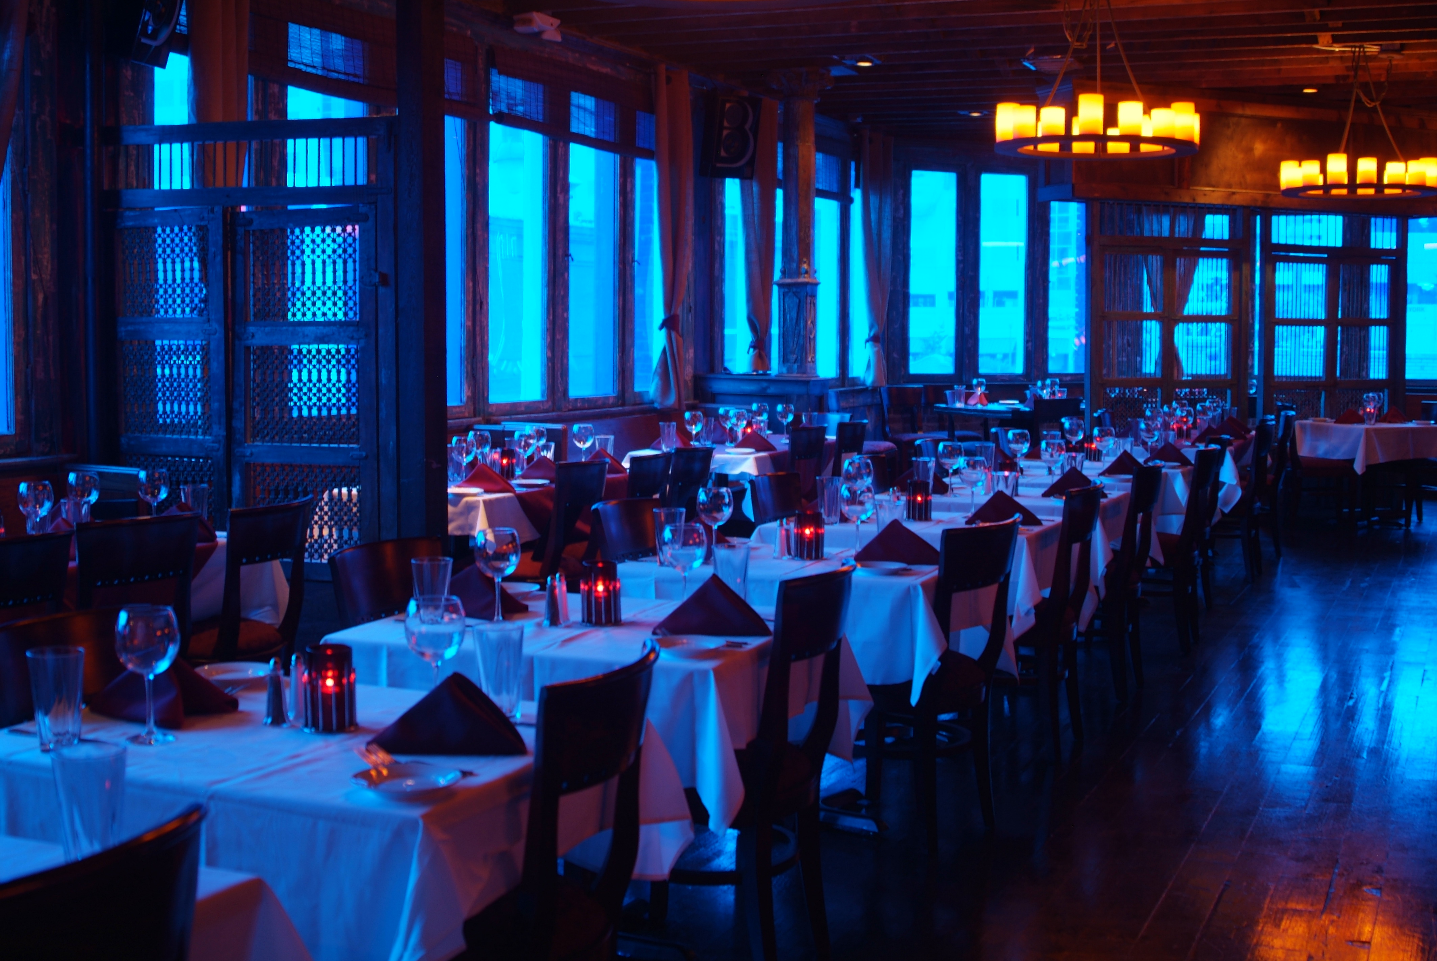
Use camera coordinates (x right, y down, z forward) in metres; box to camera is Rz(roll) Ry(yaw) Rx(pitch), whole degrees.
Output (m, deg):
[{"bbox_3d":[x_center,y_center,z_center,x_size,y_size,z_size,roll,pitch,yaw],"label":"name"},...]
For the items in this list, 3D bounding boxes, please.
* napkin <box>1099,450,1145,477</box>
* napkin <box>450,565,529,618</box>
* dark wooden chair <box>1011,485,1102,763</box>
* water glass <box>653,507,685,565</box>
[{"bbox_3d":[1.946,-0.091,8.041,0.255,0.130,0.160,1,5,13],"label":"napkin"},{"bbox_3d":[-0.588,0.258,4.031,0.261,0.118,0.150,2,5,25],"label":"napkin"},{"bbox_3d":[0.993,0.451,5.678,0.520,0.870,0.430,2,5,25],"label":"dark wooden chair"},{"bbox_3d":[-0.132,0.151,4.483,0.084,0.147,0.084,1,5,0],"label":"water glass"}]

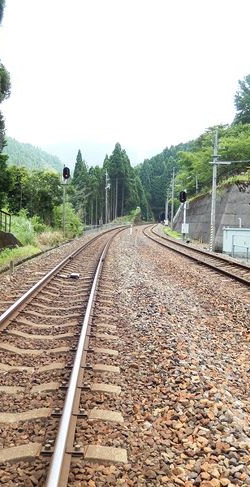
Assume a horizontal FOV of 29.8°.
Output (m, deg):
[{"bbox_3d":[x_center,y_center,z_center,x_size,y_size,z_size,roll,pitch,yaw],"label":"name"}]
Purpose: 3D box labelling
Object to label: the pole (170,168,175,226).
[{"bbox_3d":[5.989,-5.626,58.801,0.280,7.490,0.280,0,3,0],"label":"pole"}]

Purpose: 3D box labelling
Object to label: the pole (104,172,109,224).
[{"bbox_3d":[-2.823,-6.889,72.782,0.270,8.190,0.270,0,3,0],"label":"pole"}]

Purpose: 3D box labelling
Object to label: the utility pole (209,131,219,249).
[{"bbox_3d":[5.569,-3.329,29.298,0.280,7.610,0.280,0,3,0],"label":"utility pole"}]

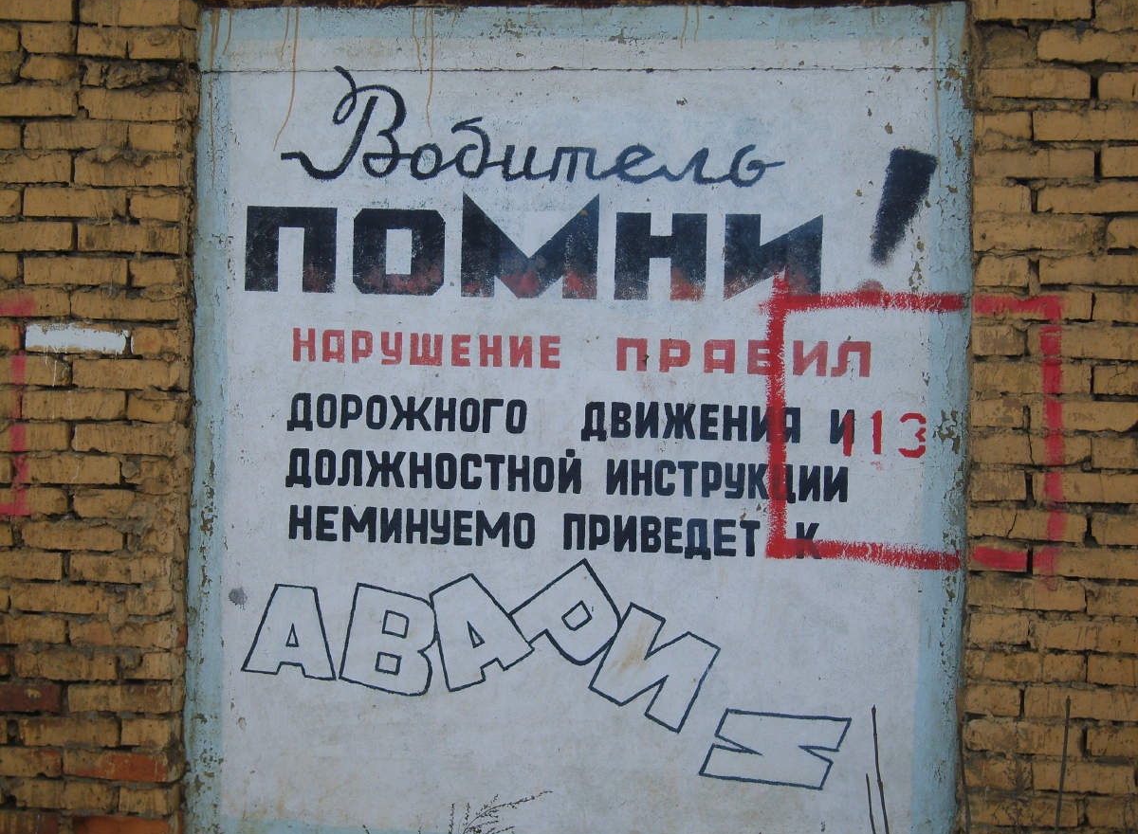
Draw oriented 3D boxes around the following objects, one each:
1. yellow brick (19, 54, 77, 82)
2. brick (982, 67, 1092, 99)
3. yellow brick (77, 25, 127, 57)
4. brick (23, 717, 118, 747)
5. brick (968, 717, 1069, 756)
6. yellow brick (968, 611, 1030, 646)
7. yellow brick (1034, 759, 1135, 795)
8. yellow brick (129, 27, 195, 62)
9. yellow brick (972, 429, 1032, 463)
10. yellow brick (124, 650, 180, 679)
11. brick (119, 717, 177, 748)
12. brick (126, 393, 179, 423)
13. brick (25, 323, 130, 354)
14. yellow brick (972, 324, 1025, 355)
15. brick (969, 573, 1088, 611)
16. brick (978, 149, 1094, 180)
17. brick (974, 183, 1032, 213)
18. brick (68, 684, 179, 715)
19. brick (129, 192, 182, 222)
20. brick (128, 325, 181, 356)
[{"bbox_3d":[-1.189,-0.812,5.593,0.130,0.065,0.205,1,2,10],"label":"yellow brick"},{"bbox_3d":[1.006,-0.714,5.115,0.250,0.065,0.120,1,1,11],"label":"brick"},{"bbox_3d":[-1.060,-0.870,5.568,0.123,0.068,0.205,1,2,10],"label":"yellow brick"},{"bbox_3d":[-1.167,0.743,5.637,0.250,0.065,0.120,1,1,10],"label":"brick"},{"bbox_3d":[0.996,0.693,5.203,0.247,0.069,0.120,1,2,10],"label":"brick"},{"bbox_3d":[0.954,0.459,5.248,0.126,0.068,0.205,1,2,10],"label":"yellow brick"},{"bbox_3d":[1.126,0.782,5.200,0.232,0.066,0.120,1,0,8],"label":"yellow brick"},{"bbox_3d":[-0.928,-0.861,5.573,0.120,0.065,0.250,1,1,11],"label":"yellow brick"},{"bbox_3d":[0.948,0.065,5.192,0.130,0.065,0.120,1,1,9],"label":"yellow brick"},{"bbox_3d":[-0.967,0.583,5.644,0.120,0.065,0.210,1,1,10],"label":"yellow brick"},{"bbox_3d":[-0.953,0.725,5.558,0.119,0.066,0.250,1,0,8],"label":"brick"},{"bbox_3d":[-0.945,-0.024,5.571,0.122,0.067,0.205,1,2,10],"label":"brick"},{"bbox_3d":[-1.135,-0.184,5.557,0.249,0.068,0.120,1,2,10],"label":"brick"},{"bbox_3d":[0.947,-0.168,5.202,0.120,0.065,0.250,1,1,11],"label":"yellow brick"},{"bbox_3d":[1.002,0.379,5.186,0.250,0.065,0.120,1,1,9],"label":"brick"},{"bbox_3d":[1.028,-0.555,5.231,0.250,0.065,0.120,1,1,10],"label":"brick"},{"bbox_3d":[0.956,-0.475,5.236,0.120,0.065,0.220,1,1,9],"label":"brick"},{"bbox_3d":[-1.020,0.650,5.502,0.250,0.066,0.120,1,0,8],"label":"brick"},{"bbox_3d":[-0.936,-0.486,5.557,0.122,0.067,0.205,1,2,10],"label":"brick"},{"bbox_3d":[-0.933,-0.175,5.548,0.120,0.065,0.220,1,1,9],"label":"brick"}]

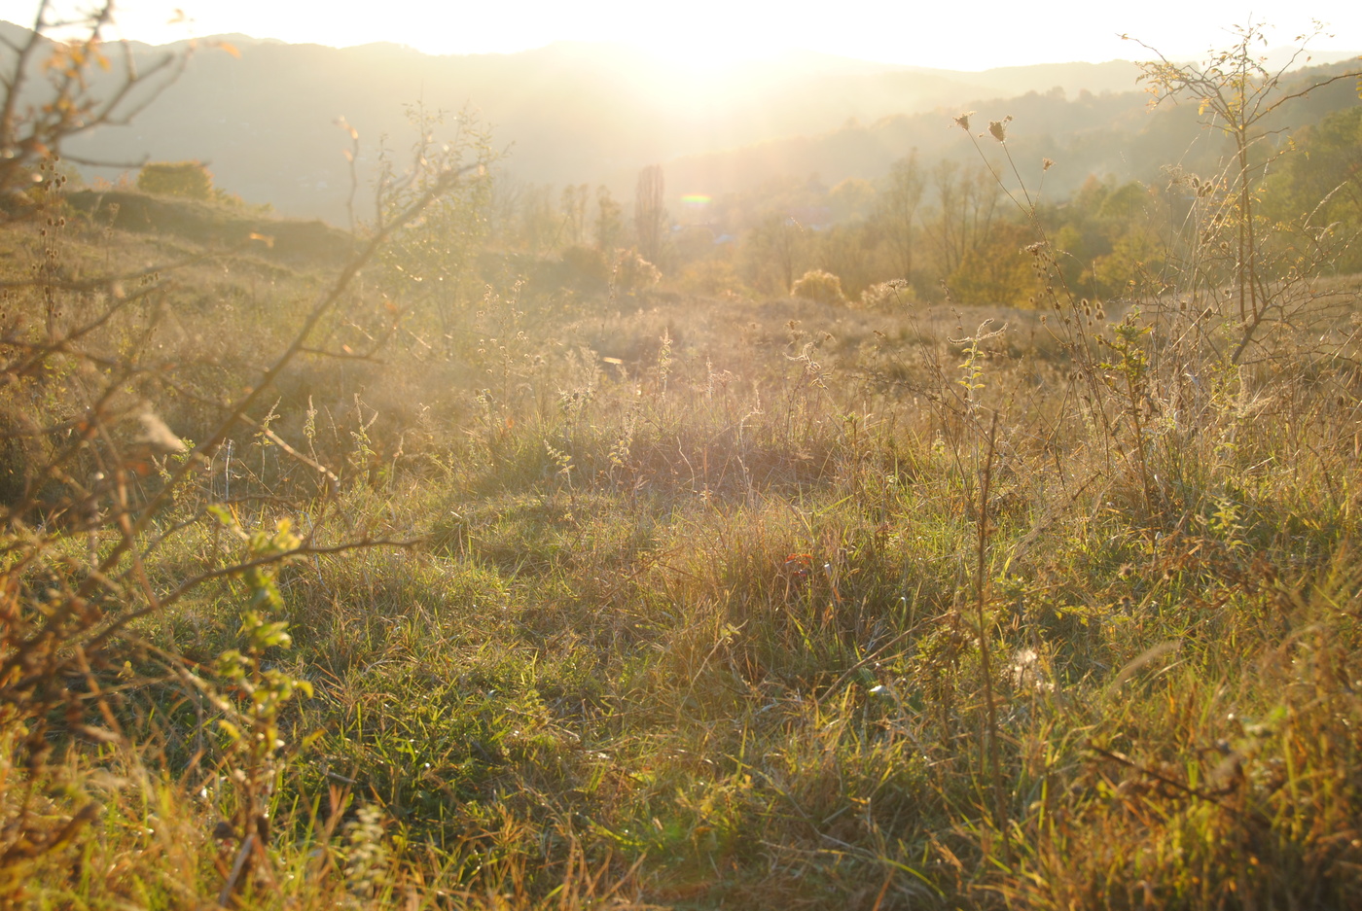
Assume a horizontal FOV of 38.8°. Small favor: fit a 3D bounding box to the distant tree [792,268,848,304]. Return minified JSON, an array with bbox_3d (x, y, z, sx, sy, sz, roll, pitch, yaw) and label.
[{"bbox_3d":[3.709,-4.553,52.000,1.489,0.974,1.415,0,7,0],"label":"distant tree"}]

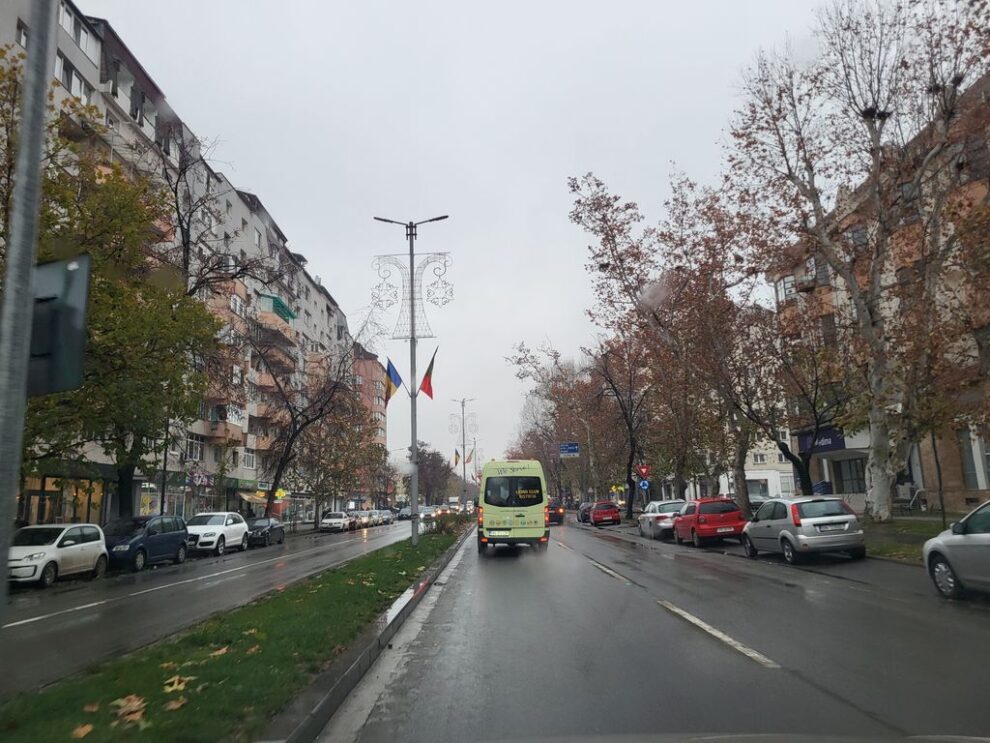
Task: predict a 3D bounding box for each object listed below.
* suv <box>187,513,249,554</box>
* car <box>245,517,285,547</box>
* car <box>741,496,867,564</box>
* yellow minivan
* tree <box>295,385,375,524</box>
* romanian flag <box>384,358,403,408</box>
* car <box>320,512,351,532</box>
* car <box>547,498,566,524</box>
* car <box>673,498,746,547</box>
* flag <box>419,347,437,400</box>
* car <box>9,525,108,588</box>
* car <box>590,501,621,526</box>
[{"bbox_3d":[-11.255,6.394,29.364,1.890,1.650,4.630,-1,-10,-1],"label":"suv"},{"bbox_3d":[-11.969,8.146,37.852,1.760,1.390,4.420,-2,-10,0],"label":"car"},{"bbox_3d":[7.381,3.831,18.211,1.690,1.450,3.920,-2,-10,-2],"label":"car"},{"bbox_3d":[0.505,4.258,23.724,2.000,2.680,6.400,-1,-10,-1],"label":"yellow minivan"},{"bbox_3d":[-13.056,6.690,58.164,6.200,11.200,6.000,-1,-10,-1],"label":"tree"},{"bbox_3d":[-3.636,0.412,26.648,0.680,1.900,0.300,-2,-10,0],"label":"romanian flag"},{"bbox_3d":[-12.475,11.785,58.027,1.730,1.420,4.450,-2,-10,-2],"label":"car"},{"bbox_3d":[3.703,9.695,51.113,1.800,1.600,4.300,-1,-10,-1],"label":"car"},{"bbox_3d":[7.120,5.051,24.901,1.690,1.440,3.930,-2,-10,0],"label":"car"},{"bbox_3d":[-2.388,0.072,26.710,0.680,1.950,0.300,-2,-10,0],"label":"flag"},{"bbox_3d":[-11.687,4.756,19.462,1.645,1.500,3.570,-2,-10,0],"label":"car"},{"bbox_3d":[6.732,8.744,46.222,1.700,1.460,4.100,-2,-10,3],"label":"car"}]

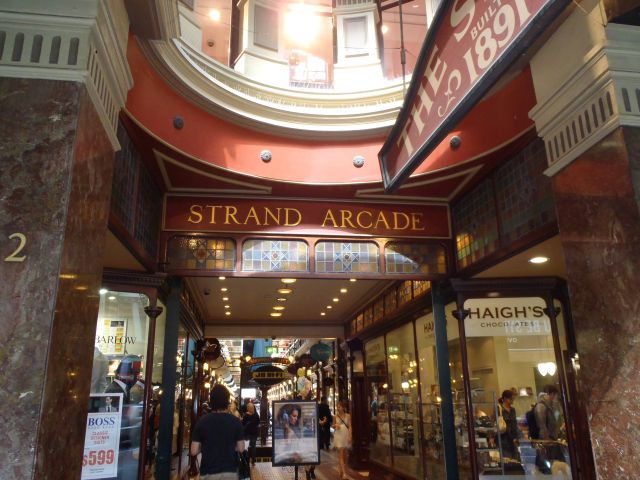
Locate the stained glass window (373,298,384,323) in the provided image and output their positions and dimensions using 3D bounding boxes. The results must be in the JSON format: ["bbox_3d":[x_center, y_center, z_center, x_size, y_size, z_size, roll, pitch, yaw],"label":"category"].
[{"bbox_3d":[1.328,1.590,11.719,0.080,0.409,0.864,2,-17,-8],"label":"stained glass window"}]

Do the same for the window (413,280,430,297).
[{"bbox_3d":[1.612,0.647,8.215,0.050,0.400,0.860,1,-17,-8],"label":"window"}]

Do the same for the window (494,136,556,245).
[{"bbox_3d":[2.238,-0.528,5.700,0.080,0.898,1.151,2,-17,-8],"label":"window"}]

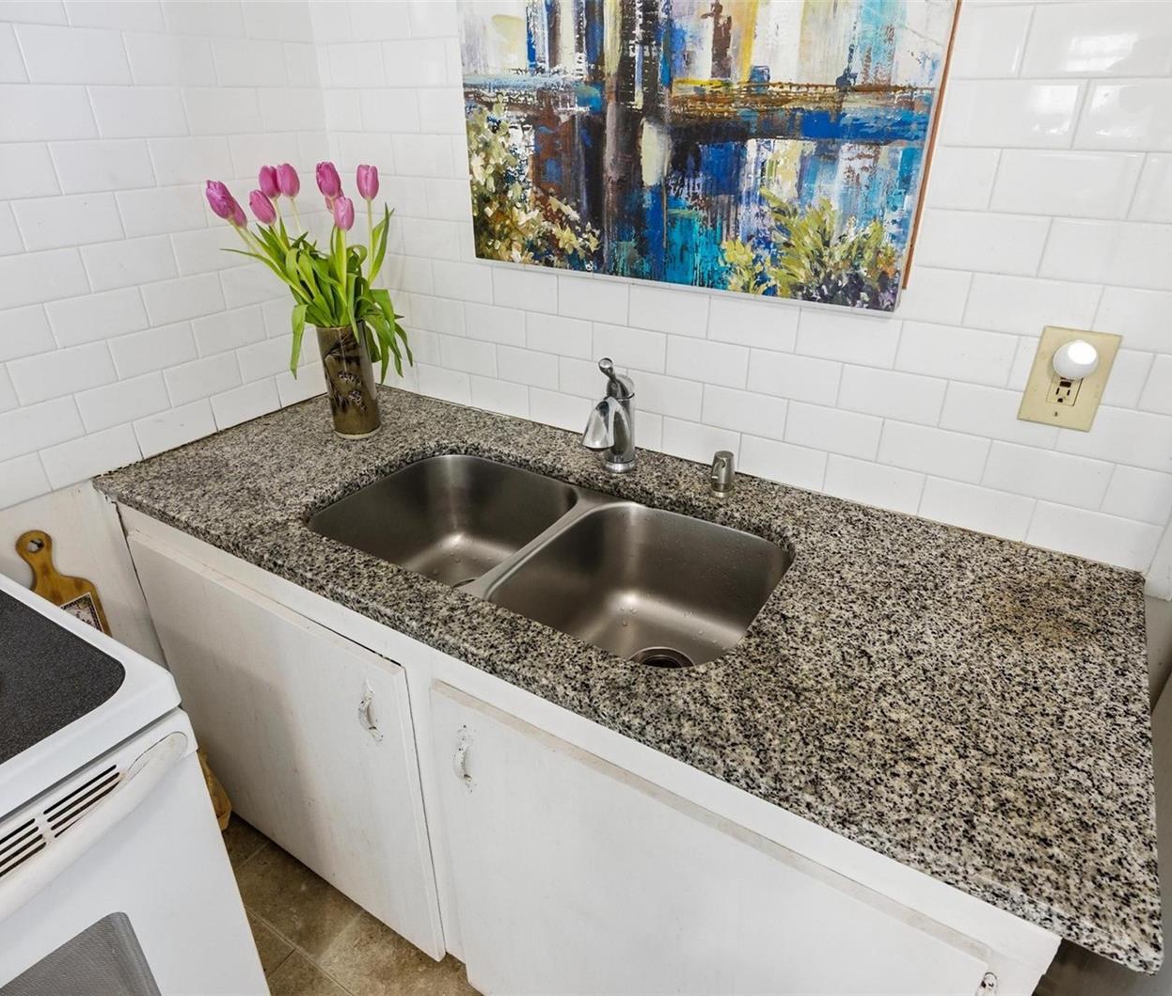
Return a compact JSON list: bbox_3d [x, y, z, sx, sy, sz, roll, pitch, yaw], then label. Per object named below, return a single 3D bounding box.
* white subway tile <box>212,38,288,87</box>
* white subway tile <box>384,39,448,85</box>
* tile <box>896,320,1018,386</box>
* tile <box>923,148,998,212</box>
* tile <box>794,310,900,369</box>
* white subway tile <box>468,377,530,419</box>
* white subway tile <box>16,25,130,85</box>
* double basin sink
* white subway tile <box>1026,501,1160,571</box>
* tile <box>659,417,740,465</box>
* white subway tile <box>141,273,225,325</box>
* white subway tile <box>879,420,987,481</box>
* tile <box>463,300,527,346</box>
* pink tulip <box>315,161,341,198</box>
[{"bbox_3d":[-0.623,-0.805,1.397,0.009,0.075,0.155,16,32,28],"label":"white subway tile"},{"bbox_3d":[-0.312,-0.796,1.378,0.152,0.076,0.010,16,32,28],"label":"white subway tile"},{"bbox_3d":[0.537,-0.211,1.091,0.153,0.075,0.009,16,32,28],"label":"tile"},{"bbox_3d":[0.469,-0.431,1.014,0.151,0.075,0.008,16,32,28],"label":"tile"},{"bbox_3d":[0.406,-0.250,1.169,0.152,0.076,0.009,16,32,28],"label":"tile"},{"bbox_3d":[-0.181,-0.218,1.597,0.153,0.072,0.009,16,32,28],"label":"white subway tile"},{"bbox_3d":[-0.793,-0.686,1.167,0.009,0.076,0.152,16,32,28],"label":"white subway tile"},{"bbox_3d":[-0.069,0.156,1.232,0.755,0.215,0.413,16,32,28],"label":"double basin sink"},{"bbox_3d":[0.729,0.050,1.082,0.151,0.072,0.008,16,32,28],"label":"white subway tile"},{"bbox_3d":[0.210,-0.101,1.375,0.152,0.076,0.010,16,32,28],"label":"tile"},{"bbox_3d":[-0.739,-0.366,1.382,0.010,0.075,0.152,16,32,28],"label":"white subway tile"},{"bbox_3d":[0.534,-0.073,1.156,0.151,0.075,0.008,16,32,28],"label":"white subway tile"},{"bbox_3d":[-0.181,-0.353,1.527,0.153,0.075,0.009,16,32,28],"label":"tile"},{"bbox_3d":[-0.449,-0.555,1.309,0.038,0.060,0.038,-6,27,3],"label":"pink tulip"}]

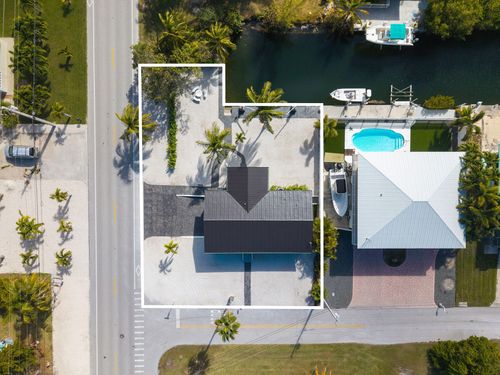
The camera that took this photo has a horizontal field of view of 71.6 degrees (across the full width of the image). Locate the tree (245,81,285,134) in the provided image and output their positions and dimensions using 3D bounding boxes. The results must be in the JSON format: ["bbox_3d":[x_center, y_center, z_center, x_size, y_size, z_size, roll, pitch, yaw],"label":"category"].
[{"bbox_3d":[2.180,-11.419,52.031,6.000,7.300,7.000,0,90,1],"label":"tree"}]

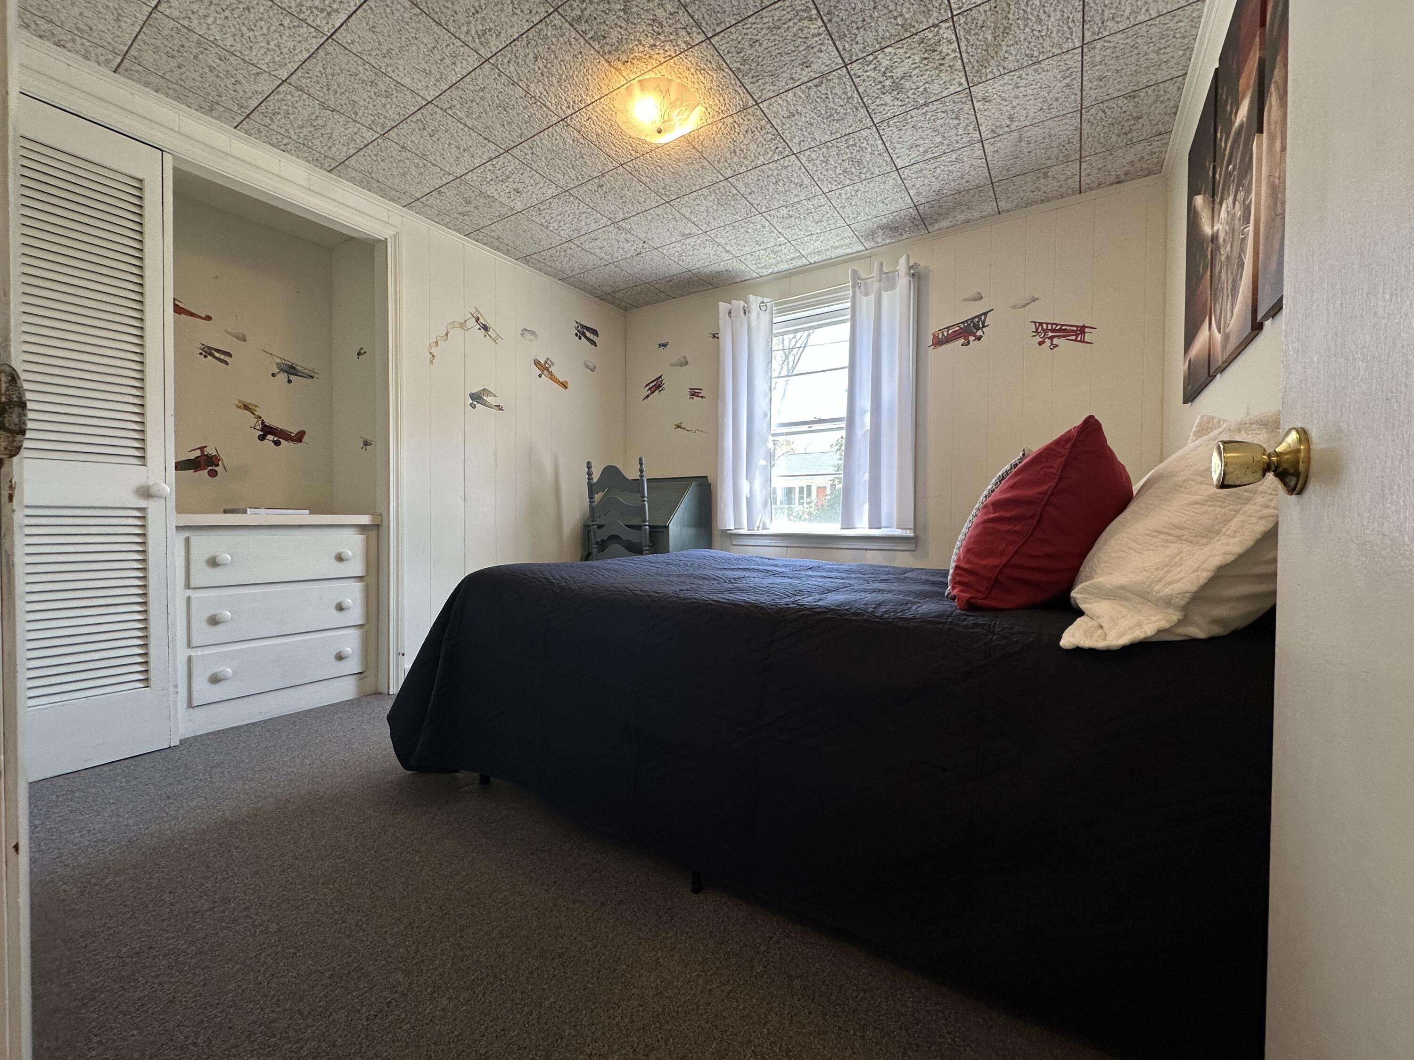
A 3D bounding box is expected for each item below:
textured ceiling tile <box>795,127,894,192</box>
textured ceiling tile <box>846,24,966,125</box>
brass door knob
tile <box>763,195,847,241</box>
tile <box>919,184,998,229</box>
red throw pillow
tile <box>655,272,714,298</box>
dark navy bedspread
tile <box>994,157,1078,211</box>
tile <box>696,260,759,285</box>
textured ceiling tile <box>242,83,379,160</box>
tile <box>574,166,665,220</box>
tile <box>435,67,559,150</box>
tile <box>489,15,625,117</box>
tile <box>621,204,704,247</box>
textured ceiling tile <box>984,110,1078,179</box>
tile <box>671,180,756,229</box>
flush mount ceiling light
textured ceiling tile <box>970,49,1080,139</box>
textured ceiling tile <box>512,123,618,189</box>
[{"bbox_3d":[0.551,-1.445,2.230,0.305,0.018,0.305,0,0,33],"label":"textured ceiling tile"},{"bbox_3d":[0.640,-1.443,1.808,0.305,0.018,0.305,0,0,33],"label":"textured ceiling tile"},{"bbox_3d":[0.560,-0.069,0.582,0.063,0.067,0.067,1,0,33],"label":"brass door knob"},{"bbox_3d":[0.462,-1.444,2.651,0.305,0.015,0.305,1,0,33],"label":"tile"},{"bbox_3d":[1.132,-1.439,2.563,0.305,0.015,0.280,1,0,33],"label":"tile"},{"bbox_3d":[0.722,-0.020,1.230,0.220,0.430,0.430,38,23,32],"label":"red throw pillow"},{"bbox_3d":[-0.145,-1.452,3.396,0.305,0.015,0.280,1,0,33],"label":"tile"},{"bbox_3d":[0.214,0.399,1.805,2.118,0.597,1.518,0,0,33],"label":"dark navy bedspread"},{"bbox_3d":[1.389,-1.437,2.396,0.305,0.016,0.286,0,0,33],"label":"tile"},{"bbox_3d":[0.107,-1.450,3.224,0.305,0.018,0.270,0,0,33],"label":"tile"},{"bbox_3d":[-1.393,-1.443,2.041,0.305,0.016,0.305,0,0,33],"label":"textured ceiling tile"},{"bbox_3d":[-0.382,-1.449,2.472,0.305,0.018,0.305,0,0,33],"label":"tile"},{"bbox_3d":[-0.716,-1.449,1.963,0.305,0.020,0.305,0,0,33],"label":"tile"},{"bbox_3d":[-0.461,-1.438,1.796,0.305,0.016,0.305,0,0,33],"label":"tile"},{"bbox_3d":[-0.216,-1.449,2.728,0.305,0.018,0.305,0,0,33],"label":"tile"},{"bbox_3d":[1.227,-1.441,2.150,0.305,0.020,0.305,0,0,33],"label":"textured ceiling tile"},{"bbox_3d":[0.040,-1.446,2.562,0.305,0.015,0.305,1,0,33],"label":"tile"},{"bbox_3d":[-0.163,-1.391,1.935,0.300,0.095,0.300,0,0,0],"label":"flush mount ceiling light"},{"bbox_3d":[1.060,-1.435,1.894,0.305,0.016,0.305,0,0,33],"label":"textured ceiling tile"},{"bbox_3d":[-0.548,-1.448,2.216,0.305,0.018,0.305,0,0,33],"label":"textured ceiling tile"}]

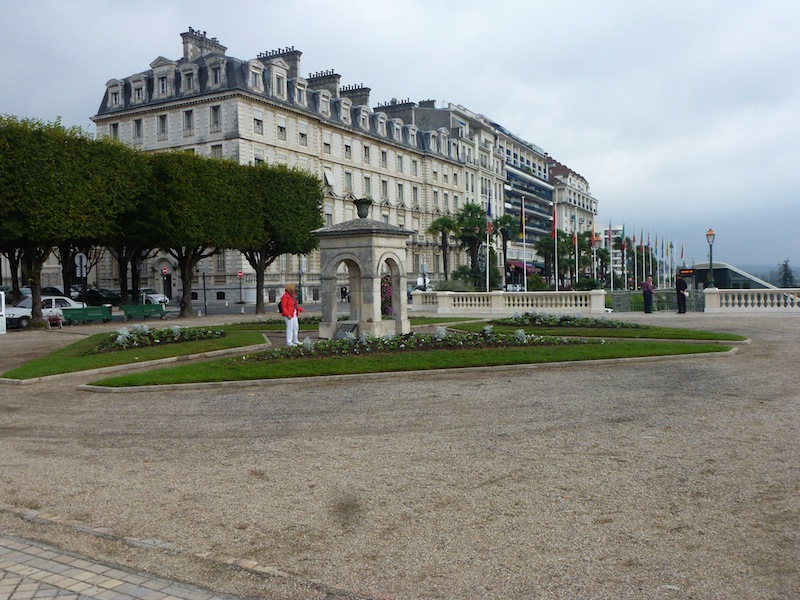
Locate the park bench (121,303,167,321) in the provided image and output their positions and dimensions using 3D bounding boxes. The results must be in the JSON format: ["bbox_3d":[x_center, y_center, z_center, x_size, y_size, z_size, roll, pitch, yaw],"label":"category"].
[{"bbox_3d":[-12.885,0.665,36.200,0.650,0.770,2.450,-1,2,28],"label":"park bench"}]

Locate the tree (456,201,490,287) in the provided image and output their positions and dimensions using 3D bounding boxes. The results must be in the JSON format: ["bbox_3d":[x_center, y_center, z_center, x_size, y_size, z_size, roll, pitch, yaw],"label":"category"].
[{"bbox_3d":[5.971,-3.934,59.000,3.100,8.300,3.100,-1,2,28],"label":"tree"}]

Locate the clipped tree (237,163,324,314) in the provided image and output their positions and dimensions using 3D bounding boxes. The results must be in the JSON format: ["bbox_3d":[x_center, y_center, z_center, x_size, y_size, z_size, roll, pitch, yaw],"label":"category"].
[{"bbox_3d":[-7.622,-3.261,40.300,4.900,8.100,4.900,-1,2,28],"label":"clipped tree"}]

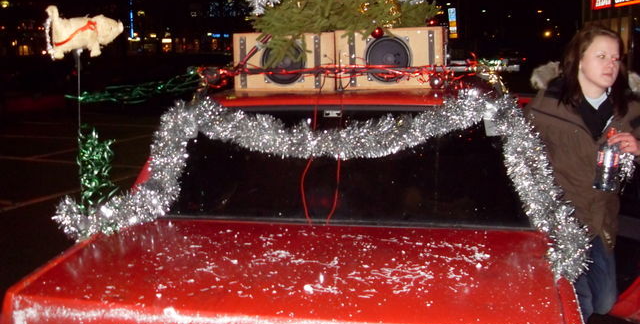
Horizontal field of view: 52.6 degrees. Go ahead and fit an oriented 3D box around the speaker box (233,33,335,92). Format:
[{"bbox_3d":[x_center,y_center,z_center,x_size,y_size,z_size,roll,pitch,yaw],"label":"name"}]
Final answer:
[{"bbox_3d":[-0.124,-0.474,3.083,0.474,0.259,0.360,1,9,13],"label":"speaker box"}]

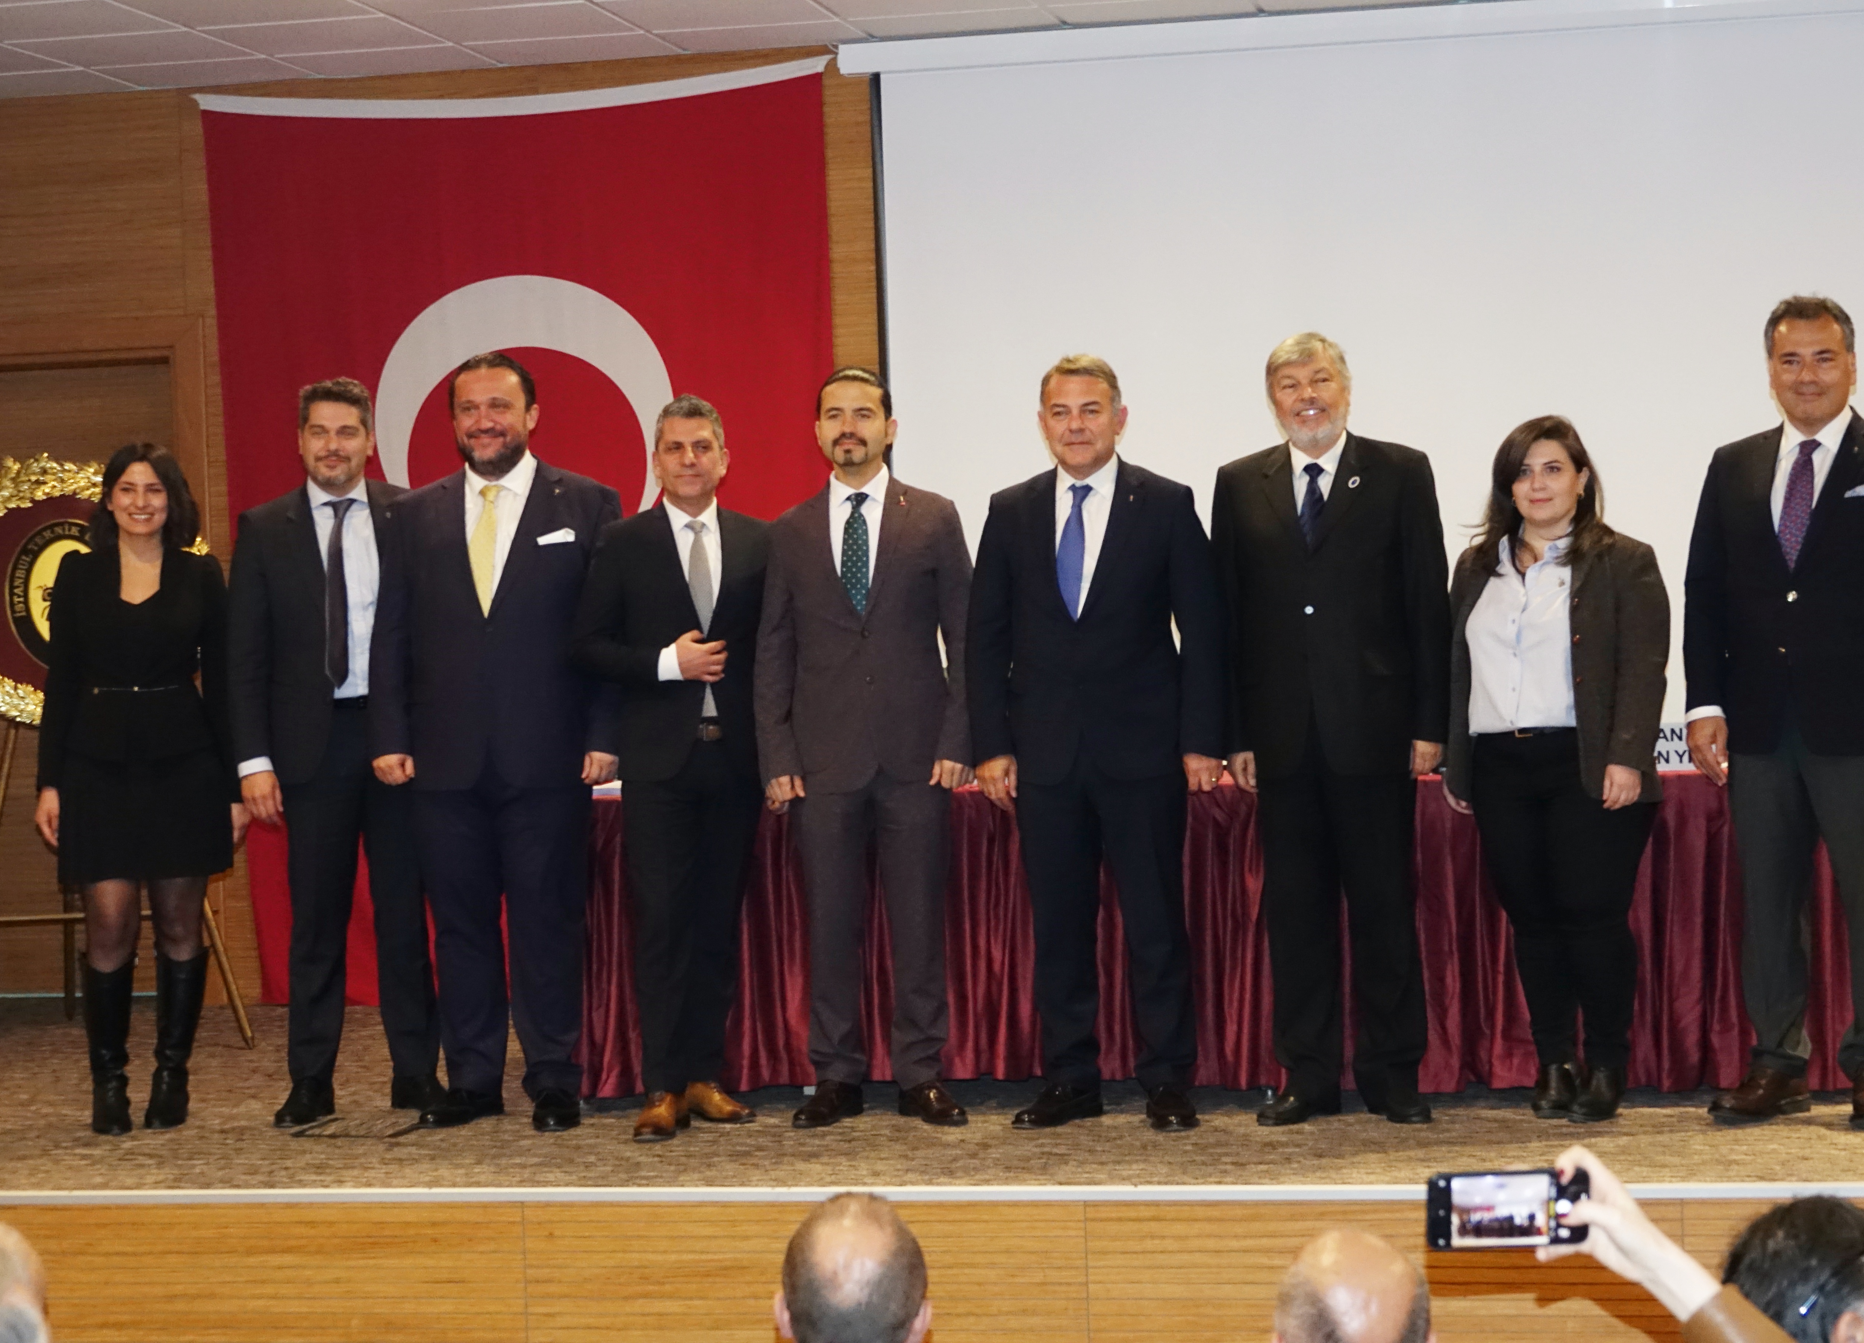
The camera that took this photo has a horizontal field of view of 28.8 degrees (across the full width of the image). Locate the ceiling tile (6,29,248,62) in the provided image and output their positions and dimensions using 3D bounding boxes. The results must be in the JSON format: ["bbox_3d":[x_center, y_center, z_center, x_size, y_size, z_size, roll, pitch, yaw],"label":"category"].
[{"bbox_3d":[-2.386,-1.865,10.871,0.600,0.018,0.600,-2,1,11],"label":"ceiling tile"}]

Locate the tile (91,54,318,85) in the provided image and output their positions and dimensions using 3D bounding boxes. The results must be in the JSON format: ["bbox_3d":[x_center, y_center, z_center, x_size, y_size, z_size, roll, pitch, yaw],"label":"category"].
[{"bbox_3d":[-2.267,-1.873,11.317,0.598,0.025,0.437,-2,1,12],"label":"tile"}]

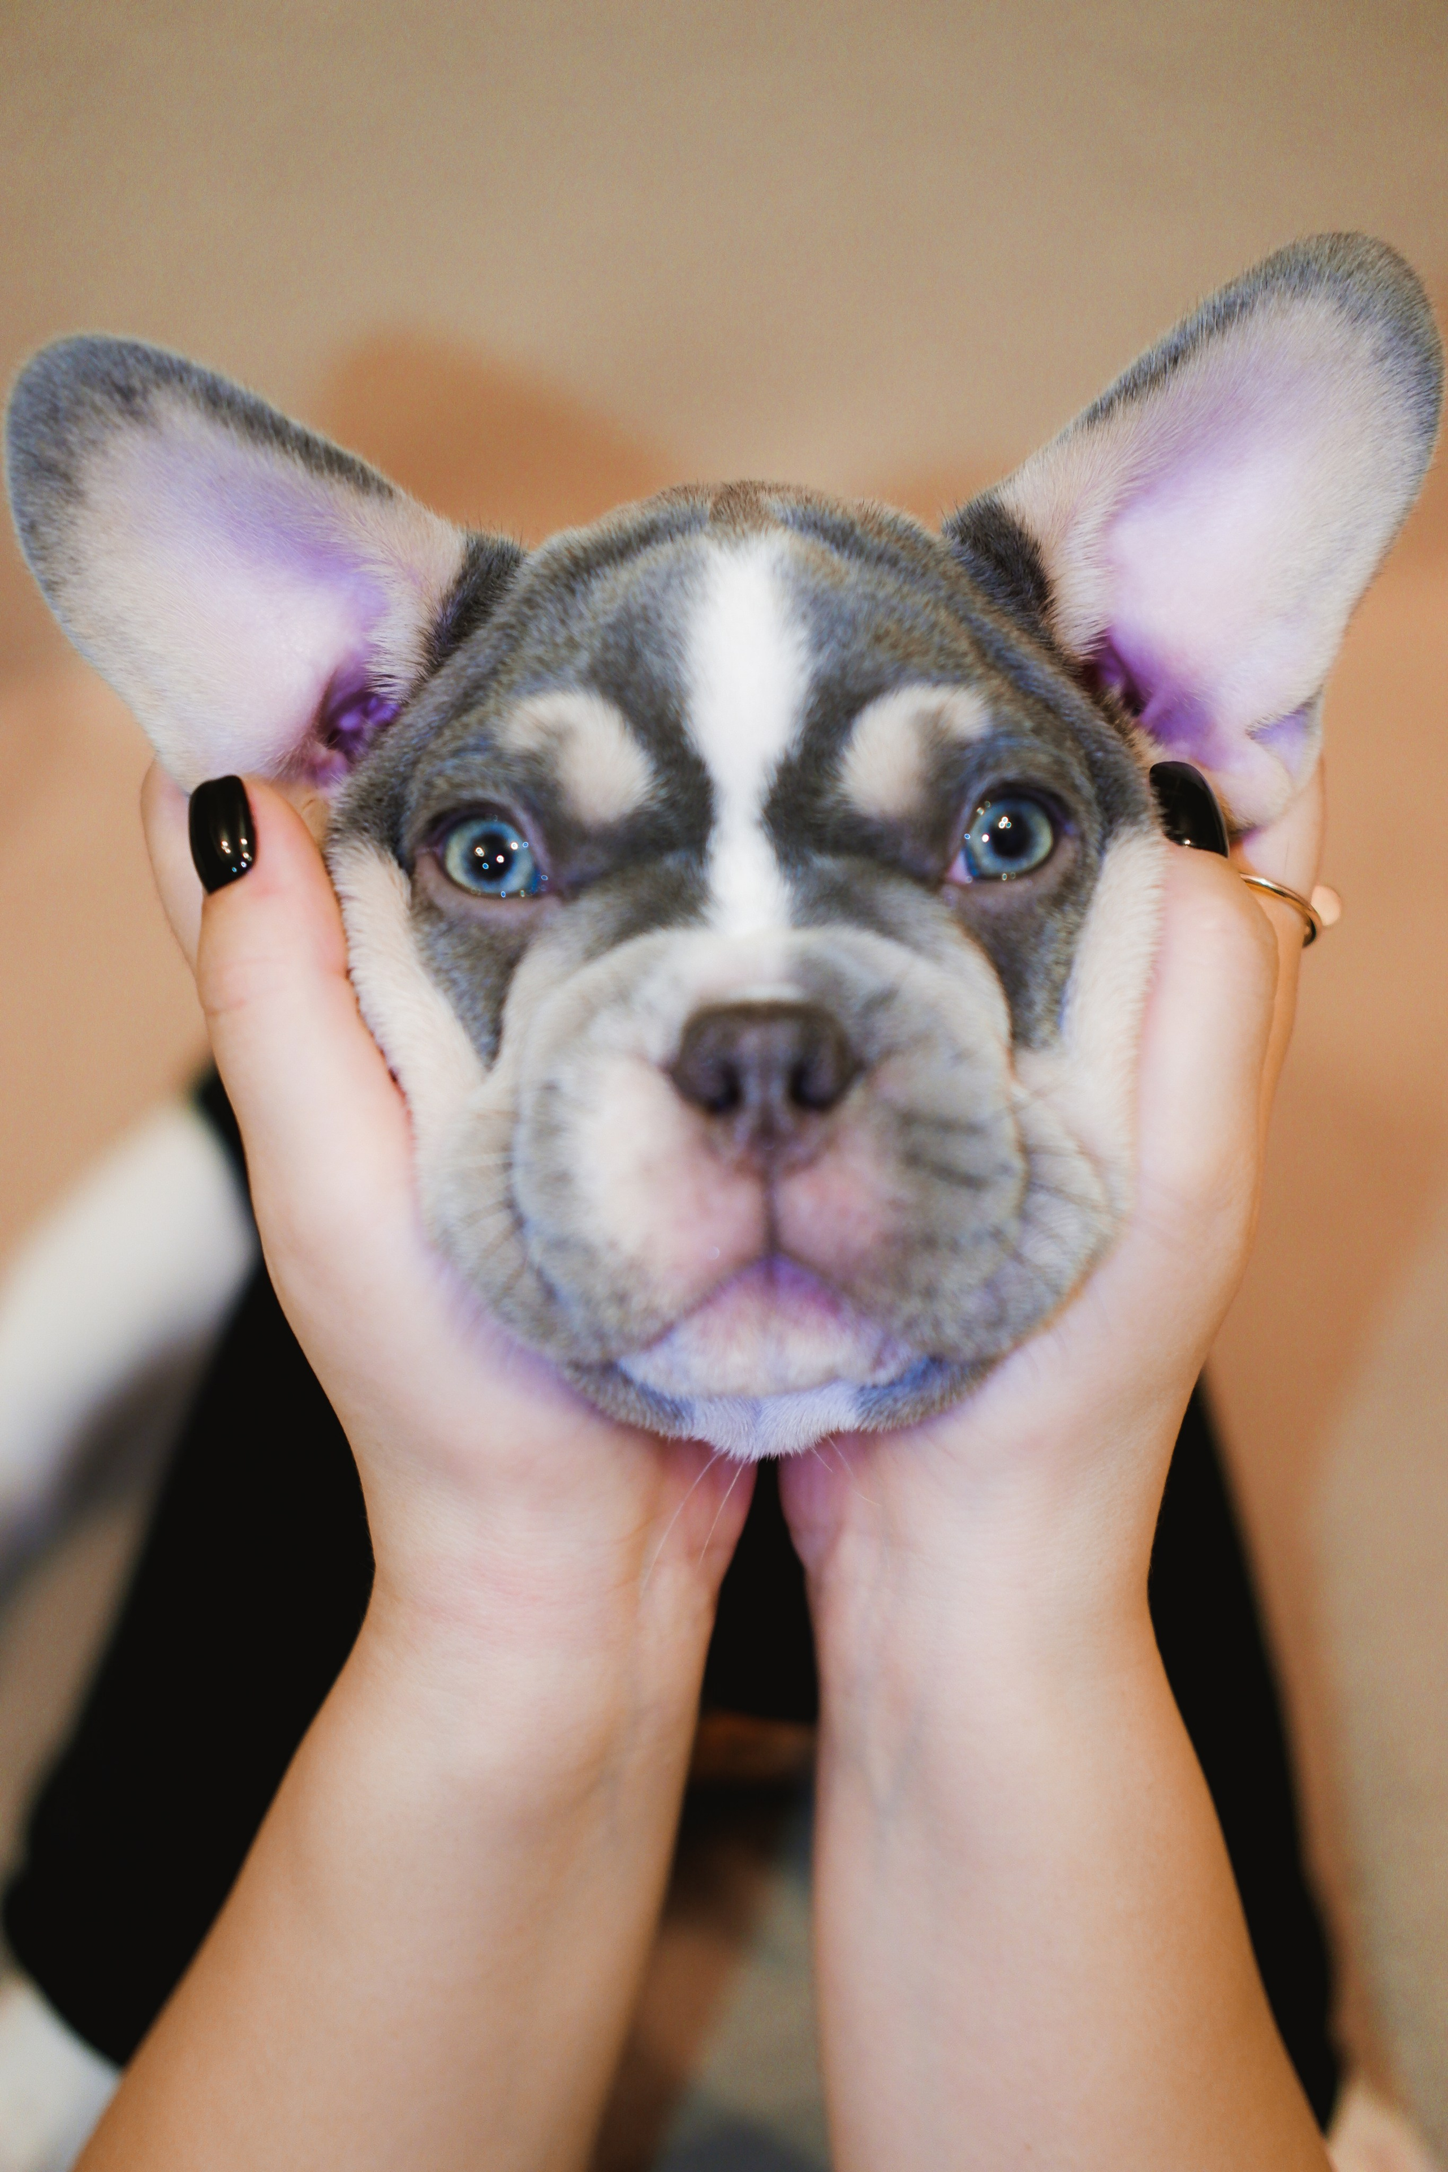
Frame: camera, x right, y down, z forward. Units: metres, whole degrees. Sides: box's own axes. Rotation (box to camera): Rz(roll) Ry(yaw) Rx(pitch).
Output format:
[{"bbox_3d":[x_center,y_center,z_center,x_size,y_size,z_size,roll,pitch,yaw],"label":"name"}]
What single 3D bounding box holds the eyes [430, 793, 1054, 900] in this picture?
[{"bbox_3d":[0.003,-0.035,0.472,0.091,0.015,0.017,-2,3,0],"label":"eyes"}]

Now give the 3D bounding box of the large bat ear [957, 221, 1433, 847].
[{"bbox_3d":[0.081,-0.094,0.500,0.067,0.034,0.088,38,85,-7],"label":"large bat ear"}]

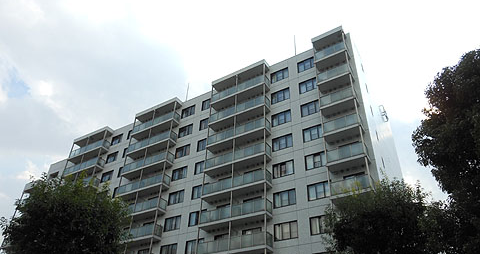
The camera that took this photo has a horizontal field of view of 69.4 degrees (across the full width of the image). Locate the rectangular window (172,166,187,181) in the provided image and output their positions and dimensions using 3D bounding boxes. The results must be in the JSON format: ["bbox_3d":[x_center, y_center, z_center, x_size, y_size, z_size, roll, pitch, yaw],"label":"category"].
[{"bbox_3d":[-6.882,5.232,39.297,2.191,1.422,0.129,-19,-40,28],"label":"rectangular window"}]

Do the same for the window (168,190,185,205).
[{"bbox_3d":[-6.844,7.605,37.238,2.163,1.379,0.150,-19,-40,27],"label":"window"}]

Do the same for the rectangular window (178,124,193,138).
[{"bbox_3d":[-6.603,0.498,42.136,2.163,1.379,0.150,-19,-40,27],"label":"rectangular window"}]

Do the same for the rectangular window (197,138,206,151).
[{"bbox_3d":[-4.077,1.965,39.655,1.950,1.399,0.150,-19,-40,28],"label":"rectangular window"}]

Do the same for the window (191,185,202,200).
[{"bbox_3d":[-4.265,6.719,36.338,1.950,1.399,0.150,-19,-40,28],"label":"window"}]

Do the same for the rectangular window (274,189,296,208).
[{"bbox_3d":[3.912,6.290,30.319,2.135,1.413,0.120,-19,-40,28],"label":"rectangular window"}]

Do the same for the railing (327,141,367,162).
[{"bbox_3d":[8.703,2.361,28.096,3.045,1.102,1.160,-19,-40,28],"label":"railing"}]

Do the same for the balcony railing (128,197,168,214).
[{"bbox_3d":[-11.428,9.350,39.023,7.343,1.091,1.201,-19,-40,28],"label":"balcony railing"}]

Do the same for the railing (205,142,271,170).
[{"bbox_3d":[-0.304,3.224,34.686,7.152,1.225,1.263,-19,-39,28],"label":"railing"}]

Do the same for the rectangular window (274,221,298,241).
[{"bbox_3d":[3.802,8.619,28.663,2.135,1.413,0.120,-19,-40,28],"label":"rectangular window"}]

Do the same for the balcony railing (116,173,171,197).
[{"bbox_3d":[-11.508,7.094,41.114,7.418,1.100,1.279,-19,-40,28],"label":"balcony railing"}]

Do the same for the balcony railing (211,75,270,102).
[{"bbox_3d":[-0.049,-3.909,39.385,7.143,1.091,1.201,-19,-40,28],"label":"balcony railing"}]

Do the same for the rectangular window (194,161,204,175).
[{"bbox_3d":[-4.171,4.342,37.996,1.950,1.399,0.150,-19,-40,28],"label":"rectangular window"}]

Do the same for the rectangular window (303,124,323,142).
[{"bbox_3d":[6.811,0.585,31.881,2.083,1.388,0.147,-19,-39,28],"label":"rectangular window"}]

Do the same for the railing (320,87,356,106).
[{"bbox_3d":[8.977,-2.337,31.491,3.095,1.100,1.279,-19,-40,28],"label":"railing"}]

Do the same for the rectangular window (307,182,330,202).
[{"bbox_3d":[6.499,5.191,28.253,2.049,1.379,0.150,-19,-40,27],"label":"rectangular window"}]

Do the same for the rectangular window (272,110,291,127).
[{"bbox_3d":[4.205,-0.845,35.287,2.135,1.413,0.120,-19,-40,28],"label":"rectangular window"}]

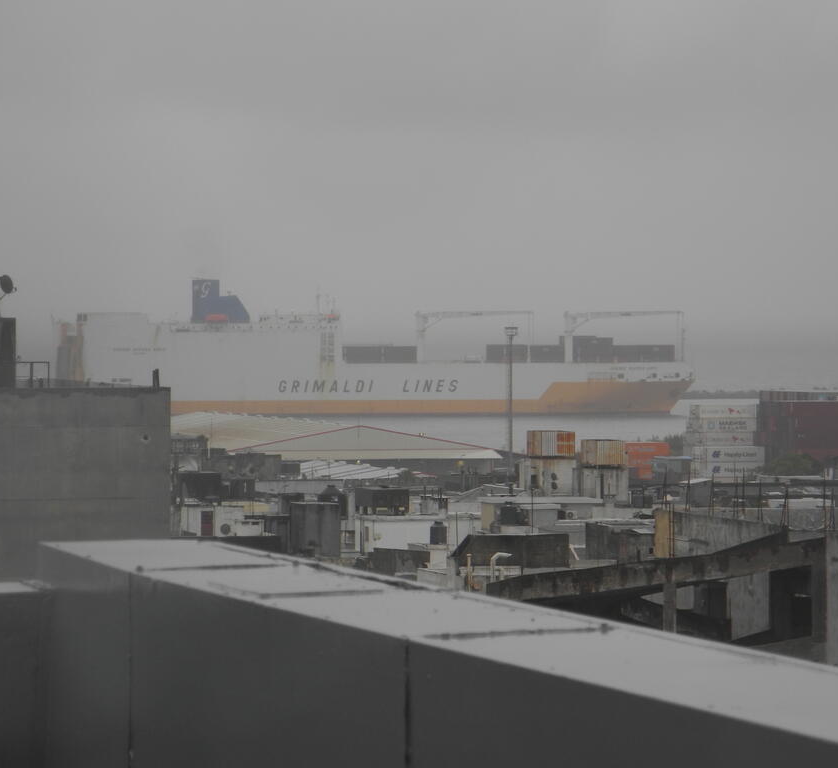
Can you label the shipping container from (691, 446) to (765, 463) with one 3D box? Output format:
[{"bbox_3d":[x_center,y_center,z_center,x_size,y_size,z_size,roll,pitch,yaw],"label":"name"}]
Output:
[{"bbox_3d":[56.418,12.810,1075.000,12.190,2.800,2.440,0,1,-23],"label":"shipping container"}]

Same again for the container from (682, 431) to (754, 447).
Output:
[{"bbox_3d":[55.659,10.068,1085.000,12.190,2.700,2.440,0,1,-23],"label":"container"}]

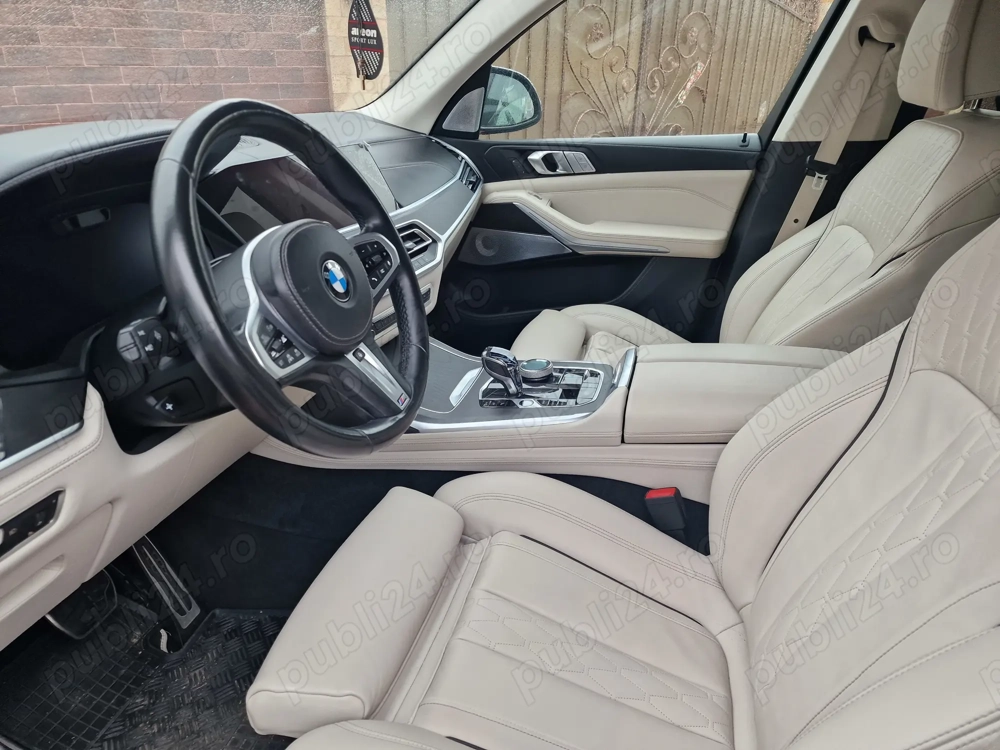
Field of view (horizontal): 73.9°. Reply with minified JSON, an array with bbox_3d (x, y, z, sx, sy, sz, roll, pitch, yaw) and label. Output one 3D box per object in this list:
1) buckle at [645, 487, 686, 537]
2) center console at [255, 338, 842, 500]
[{"bbox_3d":[0.242,0.194,0.952,0.041,0.064,0.026,-14,20,30],"label":"buckle"},{"bbox_3d":[0.073,0.040,1.126,0.900,0.195,0.280,4,26,6],"label":"center console"}]

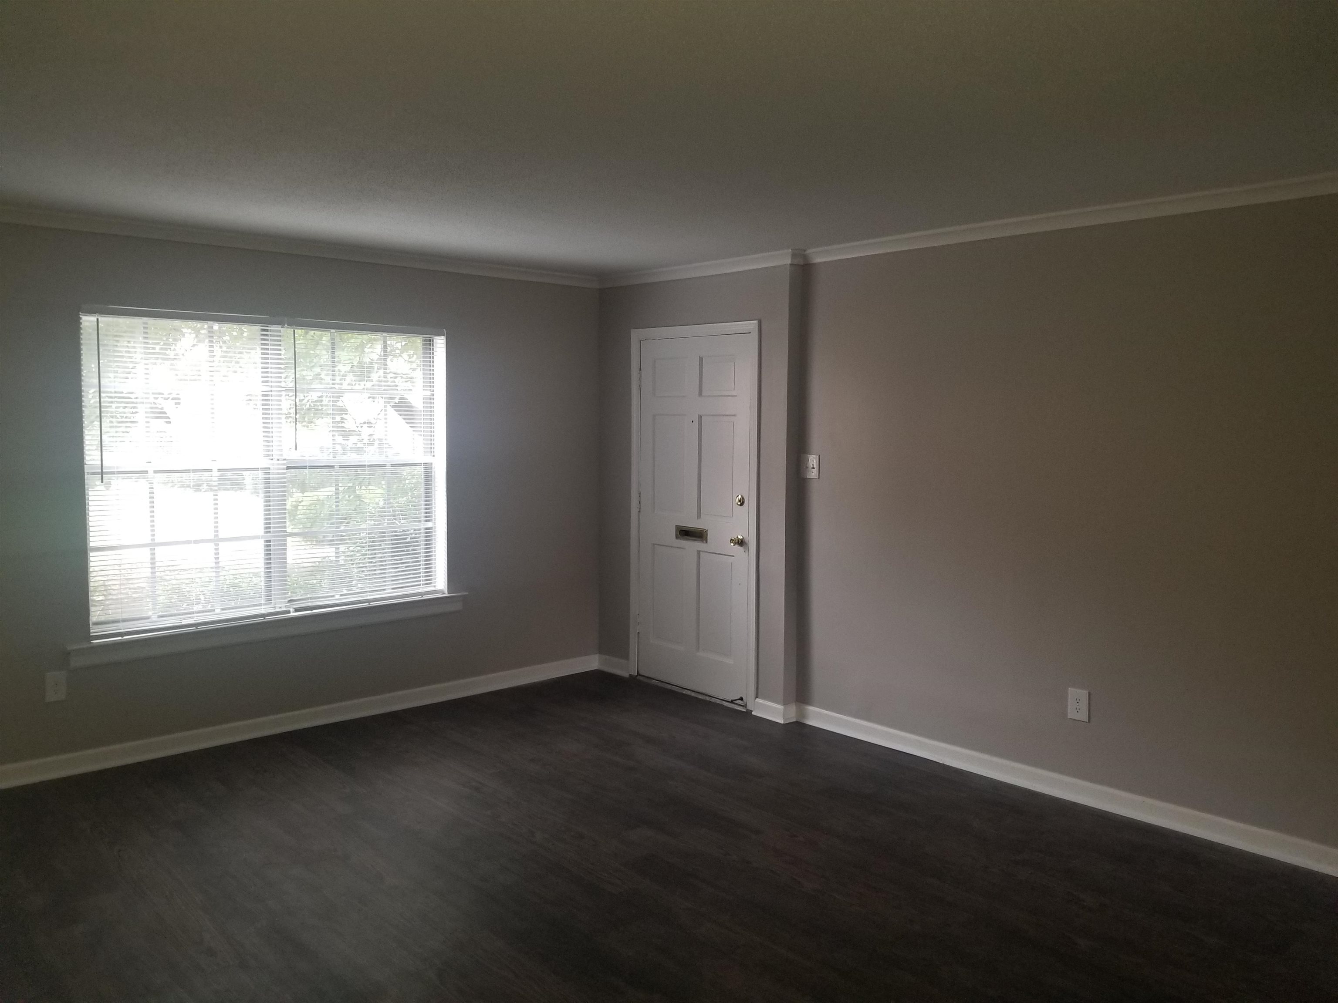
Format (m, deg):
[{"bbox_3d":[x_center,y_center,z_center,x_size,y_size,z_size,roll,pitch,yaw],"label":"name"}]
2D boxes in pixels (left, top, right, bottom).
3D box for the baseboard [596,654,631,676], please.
[{"bbox_3d":[-0.336,1.026,6.272,0.020,0.095,0.302,-4,7,-43],"label":"baseboard"}]

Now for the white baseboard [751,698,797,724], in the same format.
[{"bbox_3d":[0.568,1.109,5.380,0.100,0.097,0.223,-4,7,-43],"label":"white baseboard"}]

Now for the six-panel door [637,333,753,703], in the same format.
[{"bbox_3d":[0.138,0.080,5.733,0.050,2.010,0.883,-4,7,-43],"label":"six-panel door"}]

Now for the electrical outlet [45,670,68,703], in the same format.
[{"bbox_3d":[-2.677,0.804,4.392,0.079,0.124,0.012,-4,7,-41],"label":"electrical outlet"}]

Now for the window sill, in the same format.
[{"bbox_3d":[-1.905,0.624,5.063,1.972,0.104,0.110,-4,7,-41],"label":"window sill"}]

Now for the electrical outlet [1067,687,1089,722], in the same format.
[{"bbox_3d":[1.716,0.850,4.211,0.012,0.124,0.086,-4,7,-43],"label":"electrical outlet"}]

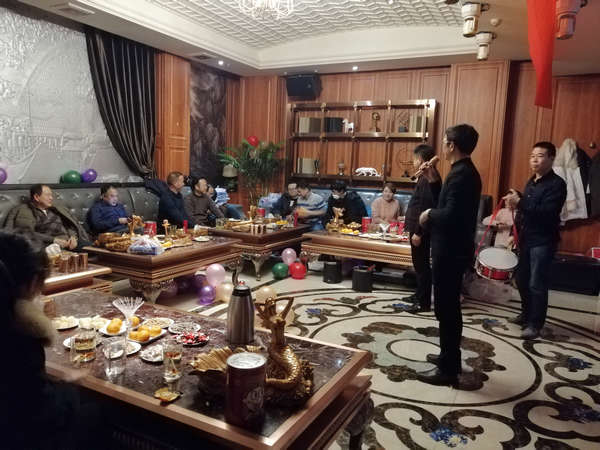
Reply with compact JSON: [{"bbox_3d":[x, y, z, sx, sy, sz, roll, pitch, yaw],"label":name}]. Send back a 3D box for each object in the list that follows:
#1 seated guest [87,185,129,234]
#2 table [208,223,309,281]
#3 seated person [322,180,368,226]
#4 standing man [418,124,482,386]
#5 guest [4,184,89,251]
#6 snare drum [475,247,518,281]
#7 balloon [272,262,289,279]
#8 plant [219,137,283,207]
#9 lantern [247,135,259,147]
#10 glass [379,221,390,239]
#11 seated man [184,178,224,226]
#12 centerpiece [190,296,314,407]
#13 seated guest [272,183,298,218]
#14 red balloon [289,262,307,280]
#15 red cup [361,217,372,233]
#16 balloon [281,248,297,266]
[{"bbox_3d":[-2.004,0.131,5.273,0.800,1.170,0.600,4,7,14],"label":"seated guest"},{"bbox_3d":[-0.552,0.324,6.528,0.870,0.550,1.380,6,8,27],"label":"table"},{"bbox_3d":[0.609,0.021,6.671,0.600,1.260,0.850,5,7,26],"label":"seated person"},{"bbox_3d":[1.060,0.192,3.244,0.400,1.740,0.480,5,8,25],"label":"standing man"},{"bbox_3d":[-2.391,0.197,4.575,0.850,1.170,0.720,5,7,26],"label":"guest"},{"bbox_3d":[1.775,0.354,4.200,0.370,0.135,0.370,-1,27,1],"label":"snare drum"},{"bbox_3d":[-0.249,0.588,5.980,0.205,0.215,0.205,2,7,0],"label":"balloon"},{"bbox_3d":[-0.831,-0.532,7.938,1.020,1.870,1.000,2,7,0],"label":"plant"},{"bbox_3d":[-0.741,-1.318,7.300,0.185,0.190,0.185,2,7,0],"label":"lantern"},{"bbox_3d":[1.050,0.073,5.749,0.130,0.200,0.130,5,7,26],"label":"glass"},{"bbox_3d":[-1.290,-0.050,6.636,0.780,1.240,0.560,6,8,33],"label":"seated man"},{"bbox_3d":[-0.185,0.423,1.733,0.400,0.330,0.260,5,7,26],"label":"centerpiece"},{"bbox_3d":[-0.229,-0.063,7.313,0.560,1.220,0.800,4,7,14],"label":"seated guest"},{"bbox_3d":[-0.025,0.591,5.970,0.213,0.222,0.213,2,7,0],"label":"red balloon"},{"bbox_3d":[0.923,0.008,6.407,0.138,0.210,0.138,2,7,0],"label":"red cup"},{"bbox_3d":[-0.154,0.443,6.280,0.205,0.245,0.205,2,7,0],"label":"balloon"}]

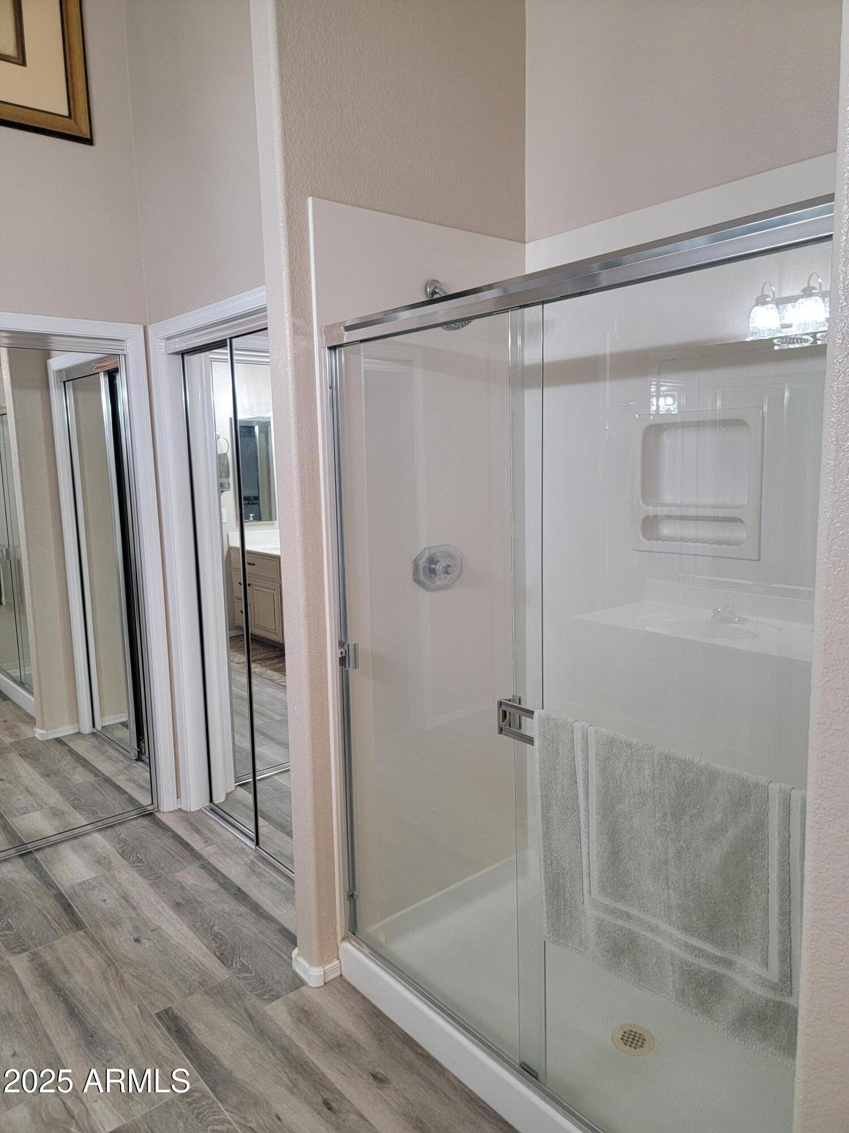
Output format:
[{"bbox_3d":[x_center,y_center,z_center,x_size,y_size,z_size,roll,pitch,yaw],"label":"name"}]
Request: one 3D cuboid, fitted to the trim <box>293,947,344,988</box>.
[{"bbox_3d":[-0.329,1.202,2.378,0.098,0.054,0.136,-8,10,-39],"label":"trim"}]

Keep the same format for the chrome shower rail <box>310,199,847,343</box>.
[{"bbox_3d":[0.218,-0.558,1.586,0.047,0.057,1.460,-8,10,-39],"label":"chrome shower rail"}]

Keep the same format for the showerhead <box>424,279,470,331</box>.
[{"bbox_3d":[0.076,-0.776,2.299,0.105,0.165,0.160,-8,10,-39],"label":"showerhead"}]

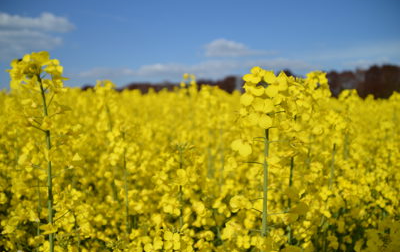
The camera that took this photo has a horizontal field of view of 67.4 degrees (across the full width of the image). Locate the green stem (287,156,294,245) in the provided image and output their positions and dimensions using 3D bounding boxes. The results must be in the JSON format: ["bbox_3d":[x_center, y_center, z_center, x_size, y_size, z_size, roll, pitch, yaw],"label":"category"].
[{"bbox_3d":[0.145,0.119,0.480,0.006,0.150,0.006,1,6,0],"label":"green stem"}]

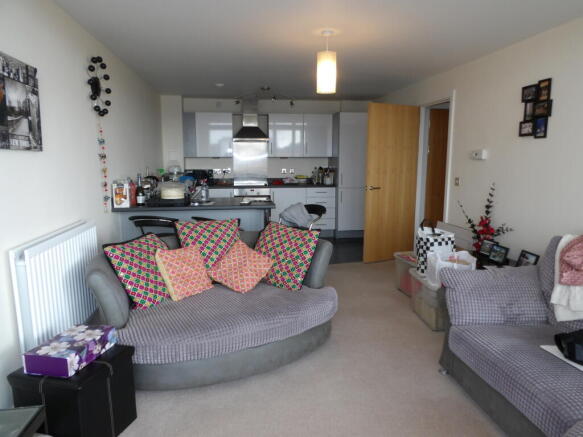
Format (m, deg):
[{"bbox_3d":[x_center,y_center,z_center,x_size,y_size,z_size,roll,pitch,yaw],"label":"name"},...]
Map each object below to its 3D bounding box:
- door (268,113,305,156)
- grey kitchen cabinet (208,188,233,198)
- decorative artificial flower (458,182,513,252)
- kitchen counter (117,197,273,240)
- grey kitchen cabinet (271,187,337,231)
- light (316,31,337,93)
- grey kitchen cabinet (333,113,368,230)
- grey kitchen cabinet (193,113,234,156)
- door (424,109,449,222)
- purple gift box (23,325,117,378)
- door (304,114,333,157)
[{"bbox_3d":[-0.085,-1.411,6.877,0.595,0.730,0.040,-1,9,-8],"label":"door"},{"bbox_3d":[-1.284,-0.117,6.976,0.600,0.840,0.560,-1,9,-9],"label":"grey kitchen cabinet"},{"bbox_3d":[1.749,-0.008,3.644,0.340,0.630,0.380,-1,9,-9],"label":"decorative artificial flower"},{"bbox_3d":[-0.987,0.269,4.395,1.540,0.906,0.770,-1,9,-9],"label":"kitchen counter"},{"bbox_3d":[0.170,-0.186,7.107,1.096,0.725,0.580,-1,9,-8],"label":"grey kitchen cabinet"},{"bbox_3d":[0.296,-1.279,3.342,0.172,0.490,0.172,-1,9,-9],"label":"light"},{"bbox_3d":[1.045,-0.818,7.146,0.605,1.978,0.590,-1,9,-8],"label":"grey kitchen cabinet"},{"bbox_3d":[-1.295,-1.401,6.850,0.600,0.720,0.330,-1,9,-8],"label":"grey kitchen cabinet"},{"bbox_3d":[2.365,-0.539,5.919,0.820,2.040,0.050,-1,9,-9],"label":"door"},{"bbox_3d":[-1.097,0.658,2.026,0.237,0.093,0.343,2,9,11],"label":"purple gift box"},{"bbox_3d":[0.459,-1.423,6.955,0.504,0.732,0.040,-1,9,-8],"label":"door"}]

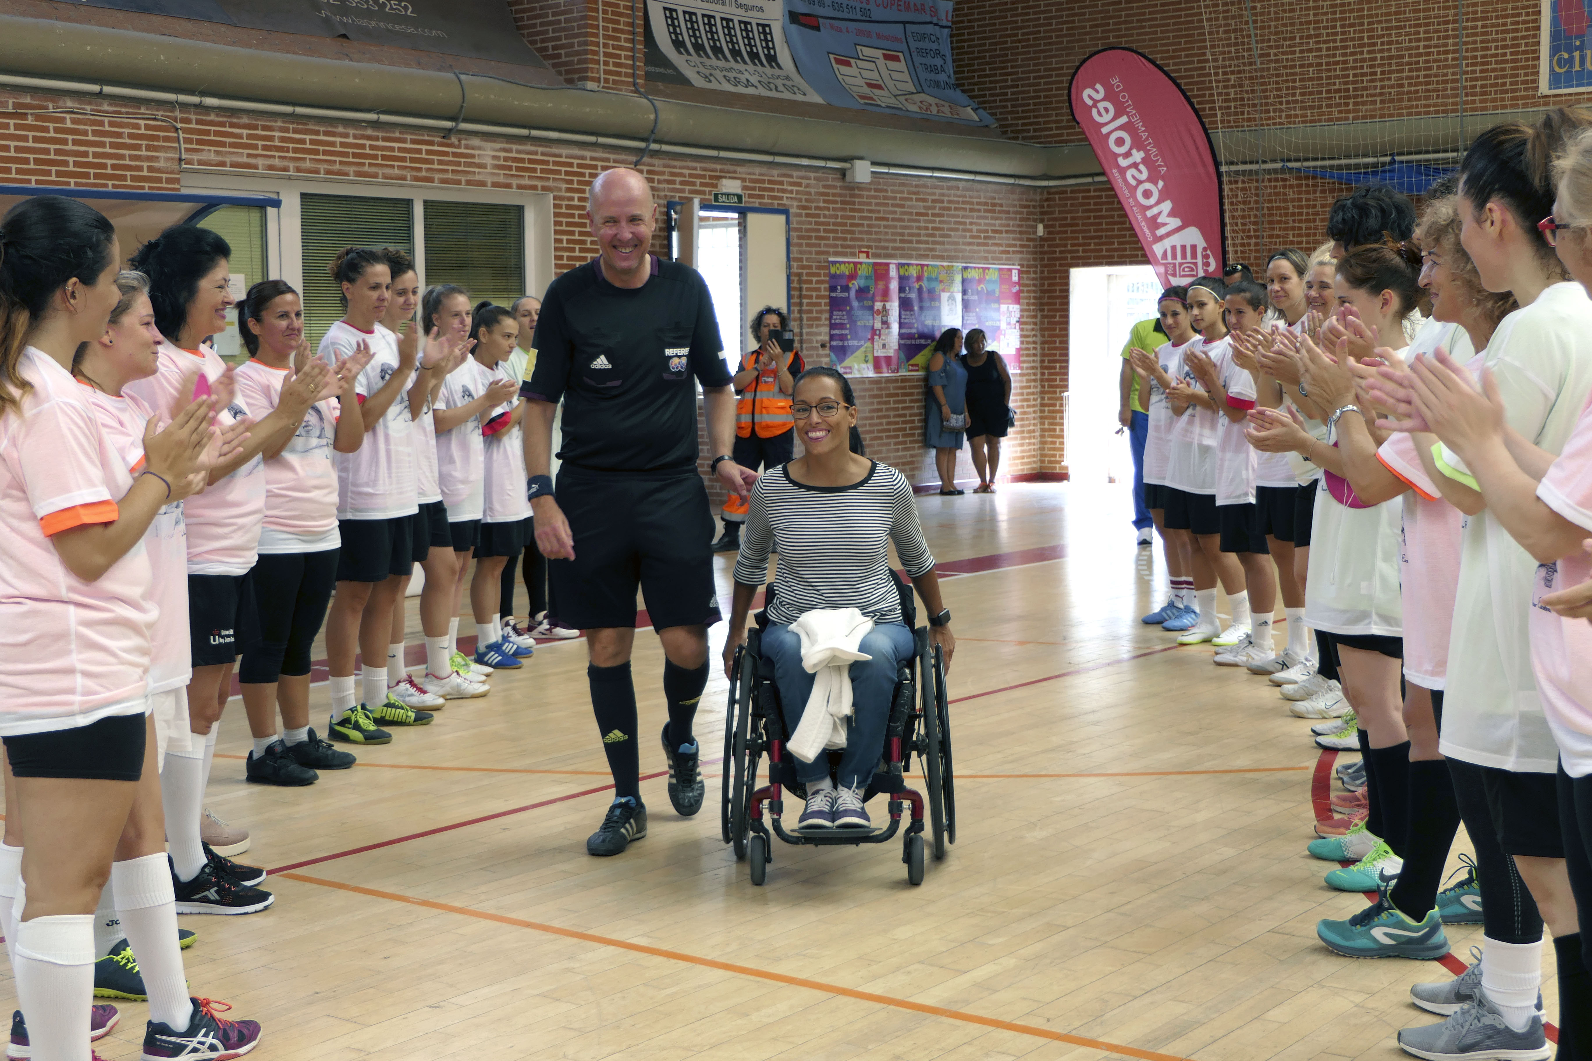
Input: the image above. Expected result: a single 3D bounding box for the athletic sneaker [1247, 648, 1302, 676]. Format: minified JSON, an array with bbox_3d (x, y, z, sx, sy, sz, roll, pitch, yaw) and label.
[{"bbox_3d":[1.946,0.523,8.555,0.265,0.110,0.100,0,5,10],"label":"athletic sneaker"}]

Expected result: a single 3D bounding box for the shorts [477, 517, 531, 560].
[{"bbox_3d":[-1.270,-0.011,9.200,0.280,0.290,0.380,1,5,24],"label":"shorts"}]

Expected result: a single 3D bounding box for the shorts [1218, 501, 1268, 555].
[{"bbox_3d":[1.942,-0.091,9.130,0.260,0.390,0.340,-2,5,-14],"label":"shorts"}]

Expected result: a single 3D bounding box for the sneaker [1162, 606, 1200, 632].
[{"bbox_3d":[1.813,0.407,9.806,0.255,0.105,0.095,1,5,12],"label":"sneaker"}]

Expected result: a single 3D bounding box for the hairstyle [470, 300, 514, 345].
[{"bbox_3d":[-1.310,-0.884,9.200,0.220,0.210,0.160,2,6,28],"label":"hairstyle"}]

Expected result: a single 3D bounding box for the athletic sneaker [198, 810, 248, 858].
[{"bbox_3d":[-1.591,0.812,5.702,0.265,0.115,0.100,0,5,3],"label":"athletic sneaker"}]

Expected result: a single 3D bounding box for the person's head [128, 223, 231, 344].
[{"bbox_3d":[-1.558,-0.623,5.370,0.255,0.300,0.190,1,5,10],"label":"person's head"}]

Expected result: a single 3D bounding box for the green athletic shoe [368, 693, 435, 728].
[{"bbox_3d":[-1.449,0.650,7.732,0.268,0.115,0.100,0,5,7],"label":"green athletic shoe"}]

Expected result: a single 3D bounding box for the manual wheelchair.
[{"bbox_3d":[0.109,0.502,5.499,0.610,0.730,0.750,-1,5,4],"label":"manual wheelchair"}]

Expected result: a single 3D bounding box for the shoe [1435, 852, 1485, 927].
[{"bbox_3d":[1.584,0.851,4.969,0.280,0.120,0.100,0,5,7],"label":"shoe"}]

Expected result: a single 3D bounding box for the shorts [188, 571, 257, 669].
[{"bbox_3d":[-1.504,0.145,5.214,0.280,0.380,0.355,1,6,18],"label":"shorts"}]

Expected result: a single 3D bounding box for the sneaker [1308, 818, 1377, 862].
[{"bbox_3d":[1.480,0.797,5.577,0.270,0.115,0.100,0,5,10],"label":"sneaker"}]

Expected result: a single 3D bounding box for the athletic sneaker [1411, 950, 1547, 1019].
[{"bbox_3d":[1.386,0.925,4.311,0.280,0.120,0.100,2,6,31],"label":"athletic sneaker"}]

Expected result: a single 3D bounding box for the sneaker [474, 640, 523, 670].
[{"bbox_3d":[-1.261,0.532,9.040,0.260,0.108,0.097,3,6,33],"label":"sneaker"}]

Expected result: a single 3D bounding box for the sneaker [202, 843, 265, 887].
[{"bbox_3d":[-1.497,0.861,5.425,0.280,0.110,0.100,-2,5,-17],"label":"sneaker"}]

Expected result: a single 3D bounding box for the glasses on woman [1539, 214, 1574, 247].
[{"bbox_3d":[1.229,-0.456,3.200,0.140,0.047,0.140,-4,6,-33],"label":"glasses on woman"}]

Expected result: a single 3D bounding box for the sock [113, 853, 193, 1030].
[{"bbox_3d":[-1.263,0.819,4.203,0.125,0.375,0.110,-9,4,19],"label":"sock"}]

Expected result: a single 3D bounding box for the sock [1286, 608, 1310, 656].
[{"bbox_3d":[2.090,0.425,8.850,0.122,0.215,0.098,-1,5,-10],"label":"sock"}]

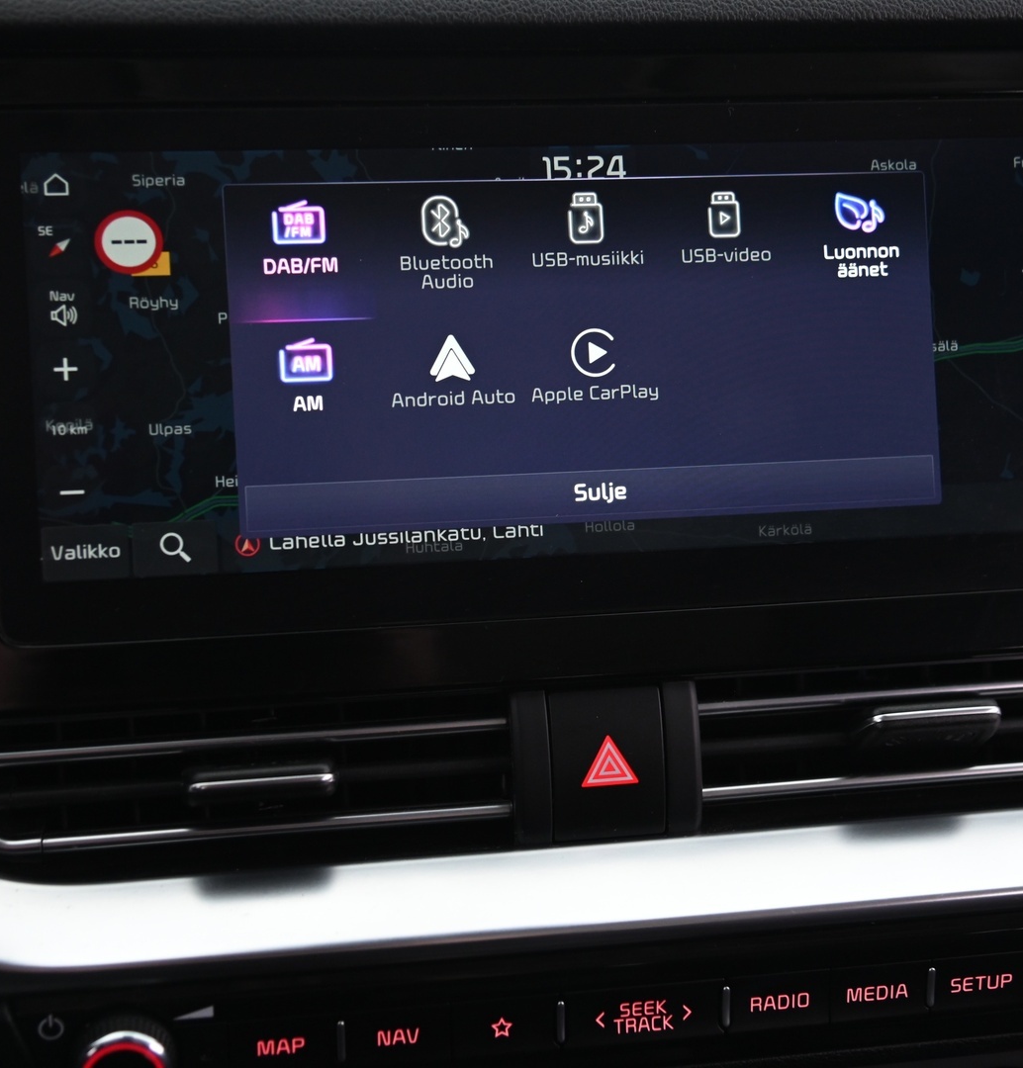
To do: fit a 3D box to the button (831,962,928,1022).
[{"bbox_3d":[0.080,0.100,0.431,0.023,0.013,0.005,-3,14,-10],"label":"button"}]

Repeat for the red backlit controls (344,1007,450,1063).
[{"bbox_3d":[-0.024,0.105,0.413,0.023,0.012,0.005,-3,14,-10],"label":"red backlit controls"}]

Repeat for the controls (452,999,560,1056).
[{"bbox_3d":[-0.002,0.104,0.417,0.023,0.012,0.005,-3,14,-10],"label":"controls"}]

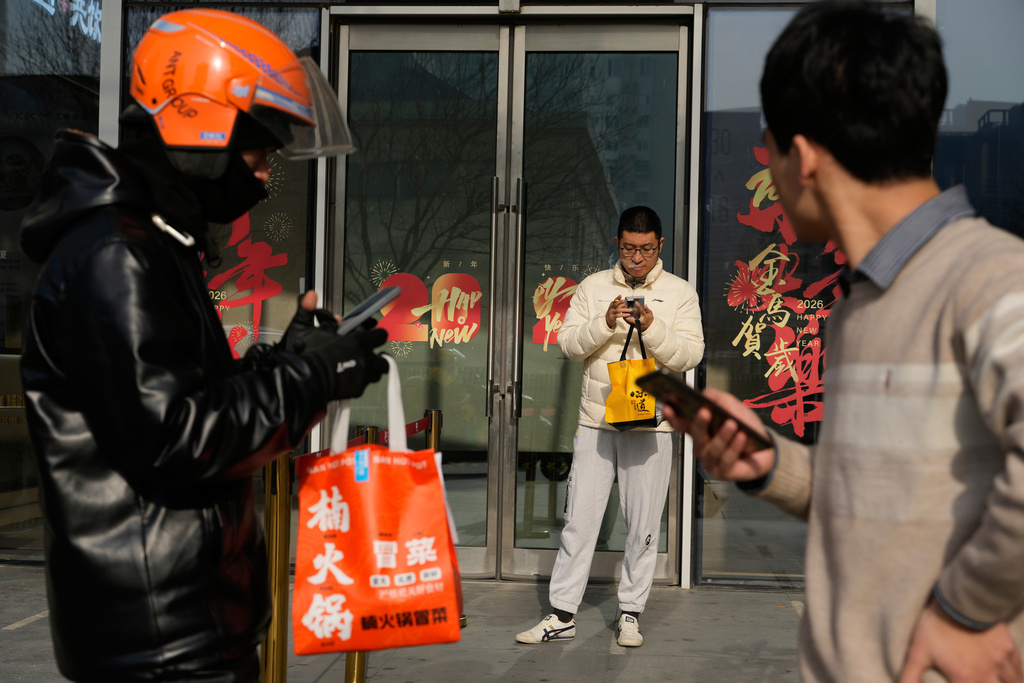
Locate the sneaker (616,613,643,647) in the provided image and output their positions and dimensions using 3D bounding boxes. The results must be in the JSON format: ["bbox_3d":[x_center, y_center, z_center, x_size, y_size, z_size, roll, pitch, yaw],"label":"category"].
[{"bbox_3d":[0.467,1.130,6.528,0.100,0.105,0.272,1,-1,3],"label":"sneaker"}]

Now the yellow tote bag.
[{"bbox_3d":[0.456,0.133,6.290,0.195,0.405,0.120,-2,-1,3],"label":"yellow tote bag"}]

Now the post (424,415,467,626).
[{"bbox_3d":[-0.333,0.724,6.825,0.315,0.885,0.315,1,-1,3],"label":"post"}]

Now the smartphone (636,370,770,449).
[{"bbox_3d":[0.230,0.087,1.967,0.163,0.009,0.077,36,25,21],"label":"smartphone"}]

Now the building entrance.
[{"bbox_3d":[-0.017,-0.203,8.181,1.764,2.784,0.200,1,-1,6],"label":"building entrance"}]

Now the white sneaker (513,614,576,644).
[{"bbox_3d":[0.136,1.121,6.515,0.268,0.105,0.100,2,-1,-35],"label":"white sneaker"}]

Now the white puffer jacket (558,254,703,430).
[{"bbox_3d":[0.469,0.012,6.470,0.560,0.670,0.420,1,-1,3],"label":"white puffer jacket"}]

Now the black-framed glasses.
[{"bbox_3d":[0.496,-0.369,6.475,0.146,0.046,0.142,1,16,3],"label":"black-framed glasses"}]

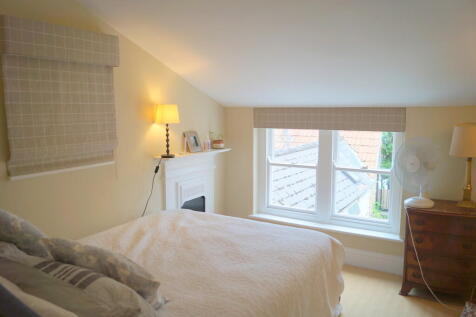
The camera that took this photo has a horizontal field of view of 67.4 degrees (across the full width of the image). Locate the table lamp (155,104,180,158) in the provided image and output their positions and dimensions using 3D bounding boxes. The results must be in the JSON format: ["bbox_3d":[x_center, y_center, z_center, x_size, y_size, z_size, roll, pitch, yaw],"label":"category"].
[{"bbox_3d":[-0.609,-0.235,3.083,0.216,0.457,0.216,0,7,0],"label":"table lamp"}]

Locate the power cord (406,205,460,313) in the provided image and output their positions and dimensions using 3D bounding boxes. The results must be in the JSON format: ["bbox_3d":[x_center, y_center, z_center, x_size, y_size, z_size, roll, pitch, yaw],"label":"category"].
[{"bbox_3d":[1.534,0.792,2.850,0.431,0.735,0.157,4,8,29],"label":"power cord"}]

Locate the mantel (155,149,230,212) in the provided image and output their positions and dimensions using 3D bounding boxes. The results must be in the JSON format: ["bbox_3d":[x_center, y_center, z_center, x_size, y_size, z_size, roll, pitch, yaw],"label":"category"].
[{"bbox_3d":[-0.408,0.505,3.559,0.245,1.133,0.931,4,8,29],"label":"mantel"}]

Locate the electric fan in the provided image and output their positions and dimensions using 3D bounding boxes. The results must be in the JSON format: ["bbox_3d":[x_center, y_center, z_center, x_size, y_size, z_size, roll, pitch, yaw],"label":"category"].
[{"bbox_3d":[1.501,0.110,2.996,0.284,0.589,0.402,-4,9,-31],"label":"electric fan"}]

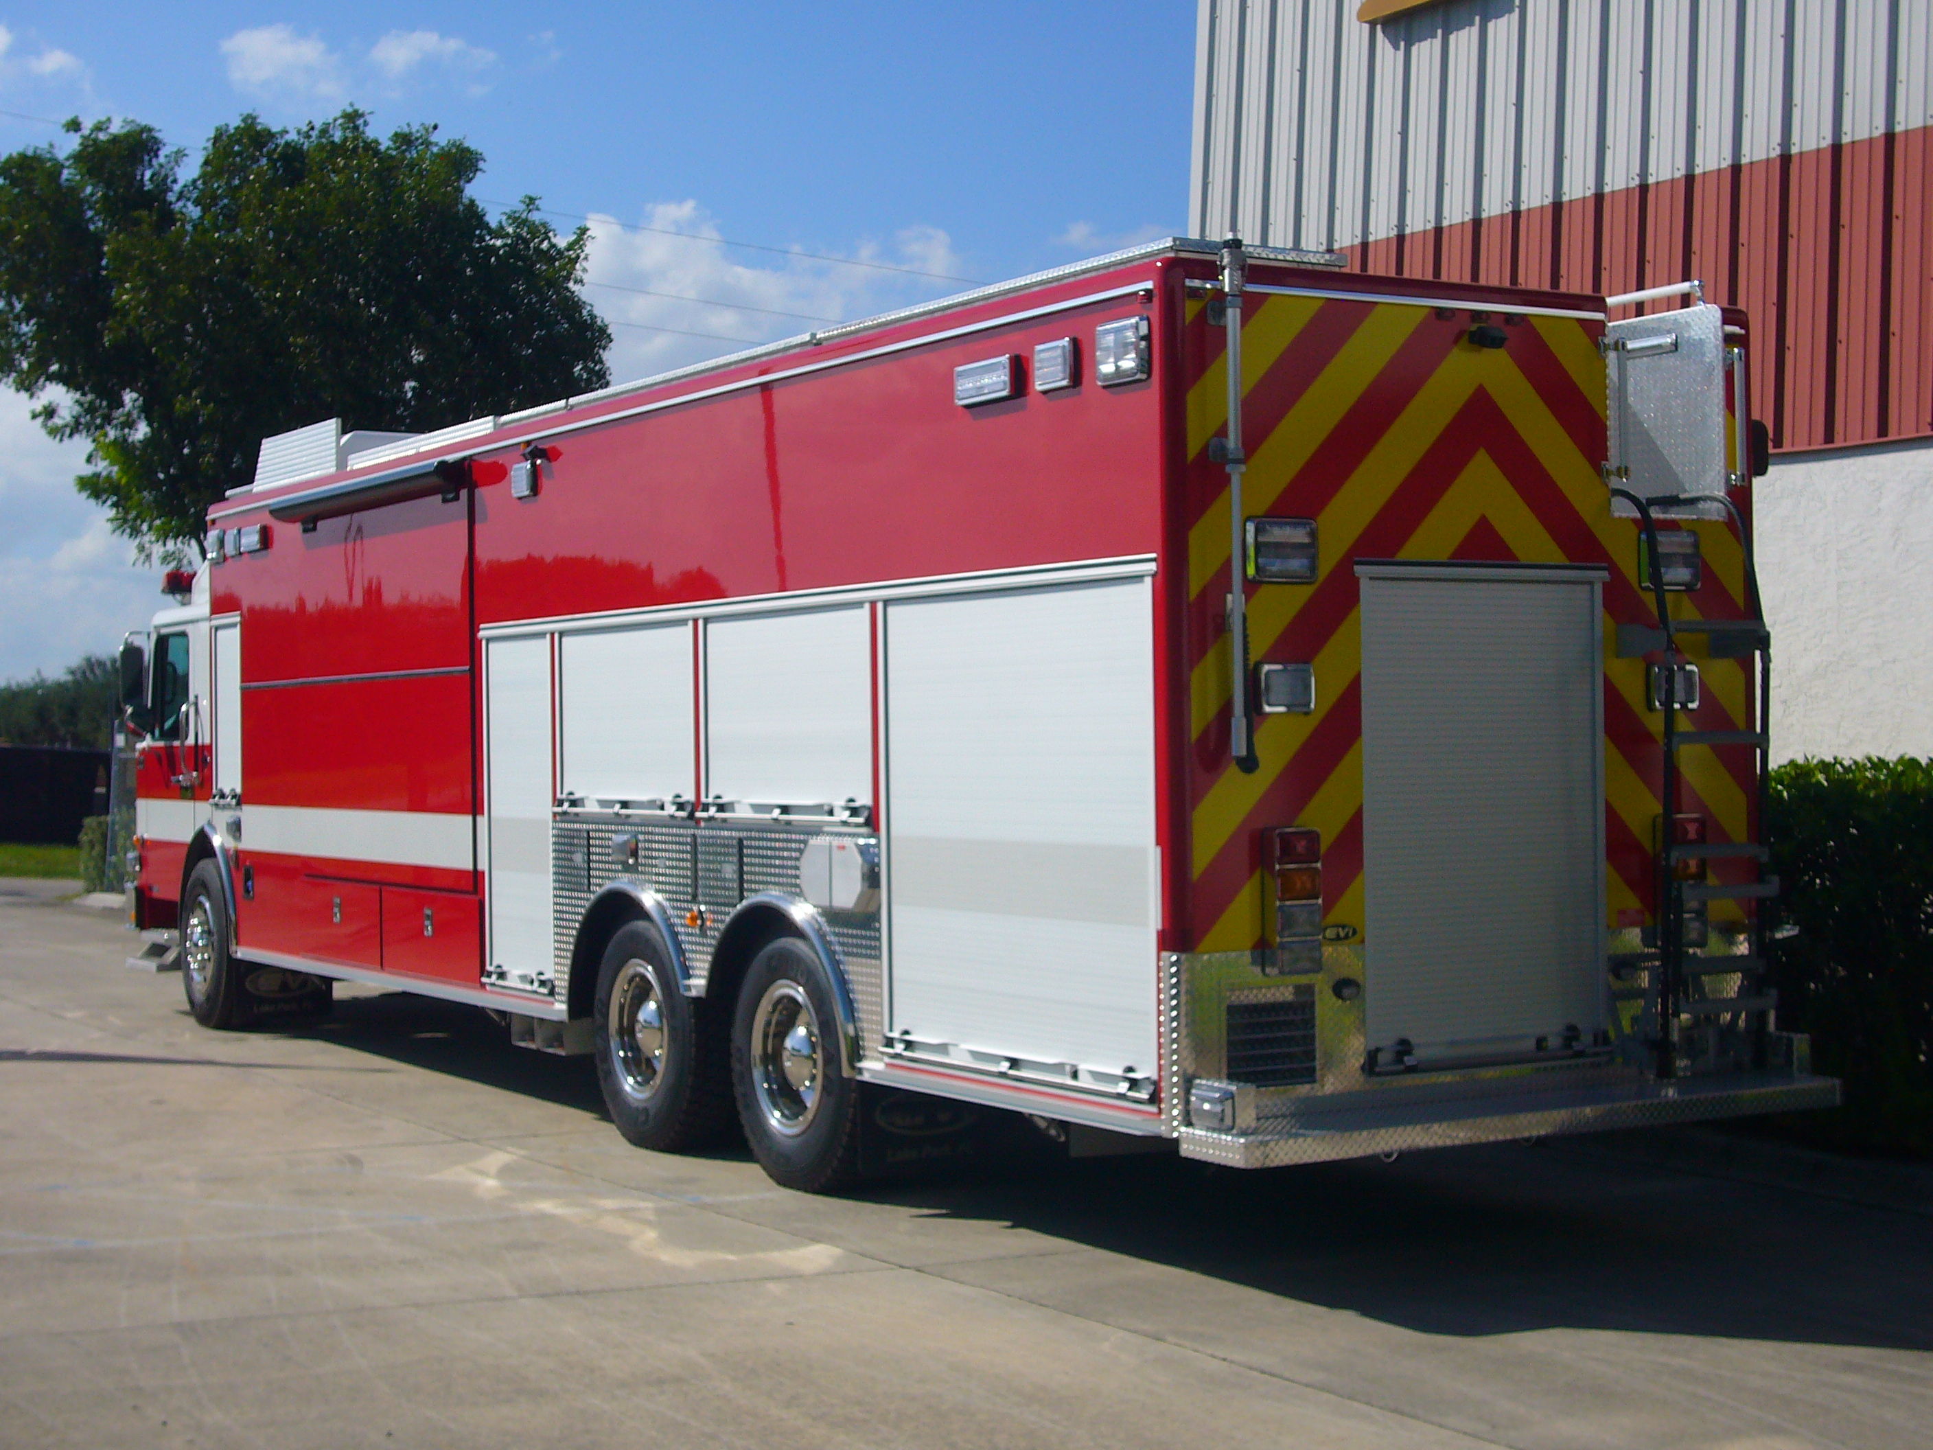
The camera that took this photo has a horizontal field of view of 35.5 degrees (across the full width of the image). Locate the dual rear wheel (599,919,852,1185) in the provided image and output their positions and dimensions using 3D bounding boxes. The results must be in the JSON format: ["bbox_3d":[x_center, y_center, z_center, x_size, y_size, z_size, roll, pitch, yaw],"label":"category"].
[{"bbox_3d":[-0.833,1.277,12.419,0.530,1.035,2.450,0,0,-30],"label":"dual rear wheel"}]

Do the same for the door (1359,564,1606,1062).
[{"bbox_3d":[1.710,0.294,9.930,1.020,1.640,0.080,0,0,-30],"label":"door"}]

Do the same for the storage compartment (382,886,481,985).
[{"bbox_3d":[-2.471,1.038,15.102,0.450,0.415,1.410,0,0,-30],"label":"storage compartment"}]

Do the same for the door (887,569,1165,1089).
[{"bbox_3d":[0.153,0.325,10.101,0.080,1.595,1.770,0,0,-30],"label":"door"}]

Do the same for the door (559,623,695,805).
[{"bbox_3d":[-1.460,-0.042,12.898,0.080,0.770,1.460,0,0,-30],"label":"door"}]

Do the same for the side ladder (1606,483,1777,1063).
[{"bbox_3d":[2.459,0.194,10.172,0.450,1.945,0.310,0,0,-30],"label":"side ladder"}]

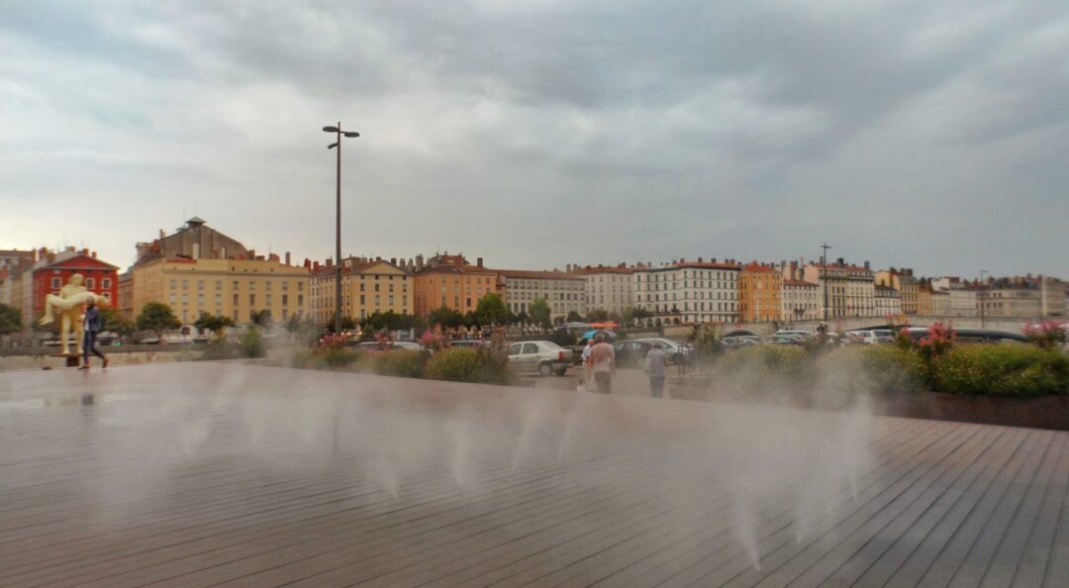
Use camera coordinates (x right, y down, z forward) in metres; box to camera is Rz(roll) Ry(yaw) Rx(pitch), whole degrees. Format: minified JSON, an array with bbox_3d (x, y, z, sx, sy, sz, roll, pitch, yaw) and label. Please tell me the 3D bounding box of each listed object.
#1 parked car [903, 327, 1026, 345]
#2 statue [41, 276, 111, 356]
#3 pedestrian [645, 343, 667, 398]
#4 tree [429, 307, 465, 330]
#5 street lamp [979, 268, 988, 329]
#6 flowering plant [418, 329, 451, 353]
[{"bbox_3d":[13.100,1.750,23.500,4.400,1.520,1.800,-2,-2,32],"label":"parked car"},{"bbox_3d":[-13.628,0.631,23.800,1.920,2.450,0.850,1,-2,-31],"label":"statue"},{"bbox_3d":[3.030,2.029,19.878,0.540,1.630,0.380,0,-2,6],"label":"pedestrian"},{"bbox_3d":[-23.942,7.223,217.000,8.300,7.000,8.000,1,-2,-30],"label":"tree"},{"bbox_3d":[75.472,1.104,134.856,1.400,10.700,0.350,0,-2,18],"label":"street lamp"},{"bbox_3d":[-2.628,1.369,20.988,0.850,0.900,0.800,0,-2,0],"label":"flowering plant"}]

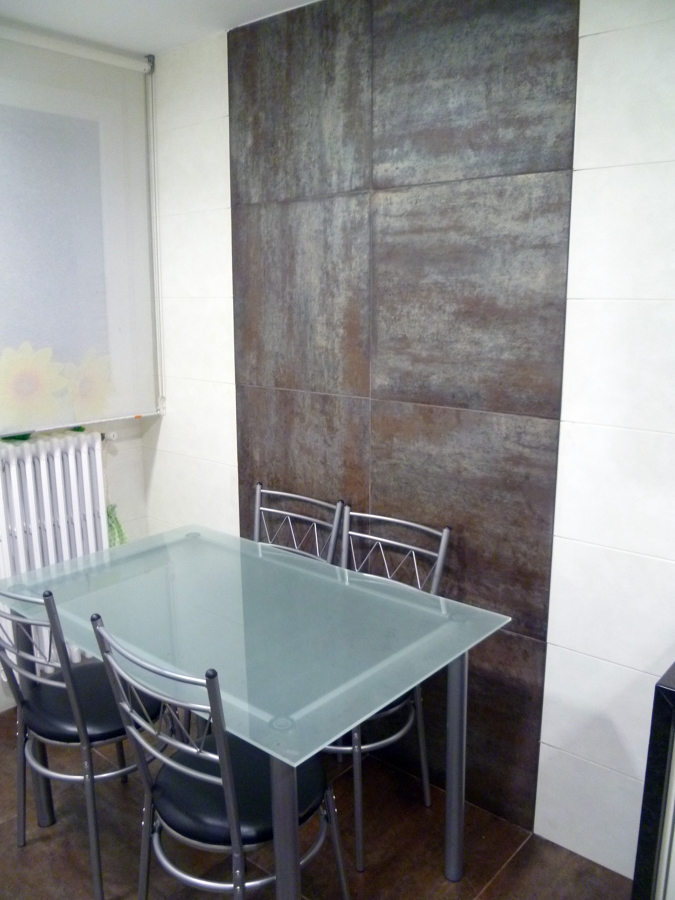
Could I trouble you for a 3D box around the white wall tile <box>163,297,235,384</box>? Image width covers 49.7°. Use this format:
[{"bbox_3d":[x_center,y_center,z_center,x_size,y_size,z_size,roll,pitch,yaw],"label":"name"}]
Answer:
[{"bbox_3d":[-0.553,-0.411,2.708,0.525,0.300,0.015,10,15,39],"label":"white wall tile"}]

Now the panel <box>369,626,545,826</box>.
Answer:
[{"bbox_3d":[0.335,0.763,2.196,0.600,0.600,0.015,10,15,39],"label":"panel"}]

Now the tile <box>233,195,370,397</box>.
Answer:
[{"bbox_3d":[-0.124,-0.484,2.323,0.600,0.600,0.015,10,15,39],"label":"tile"}]

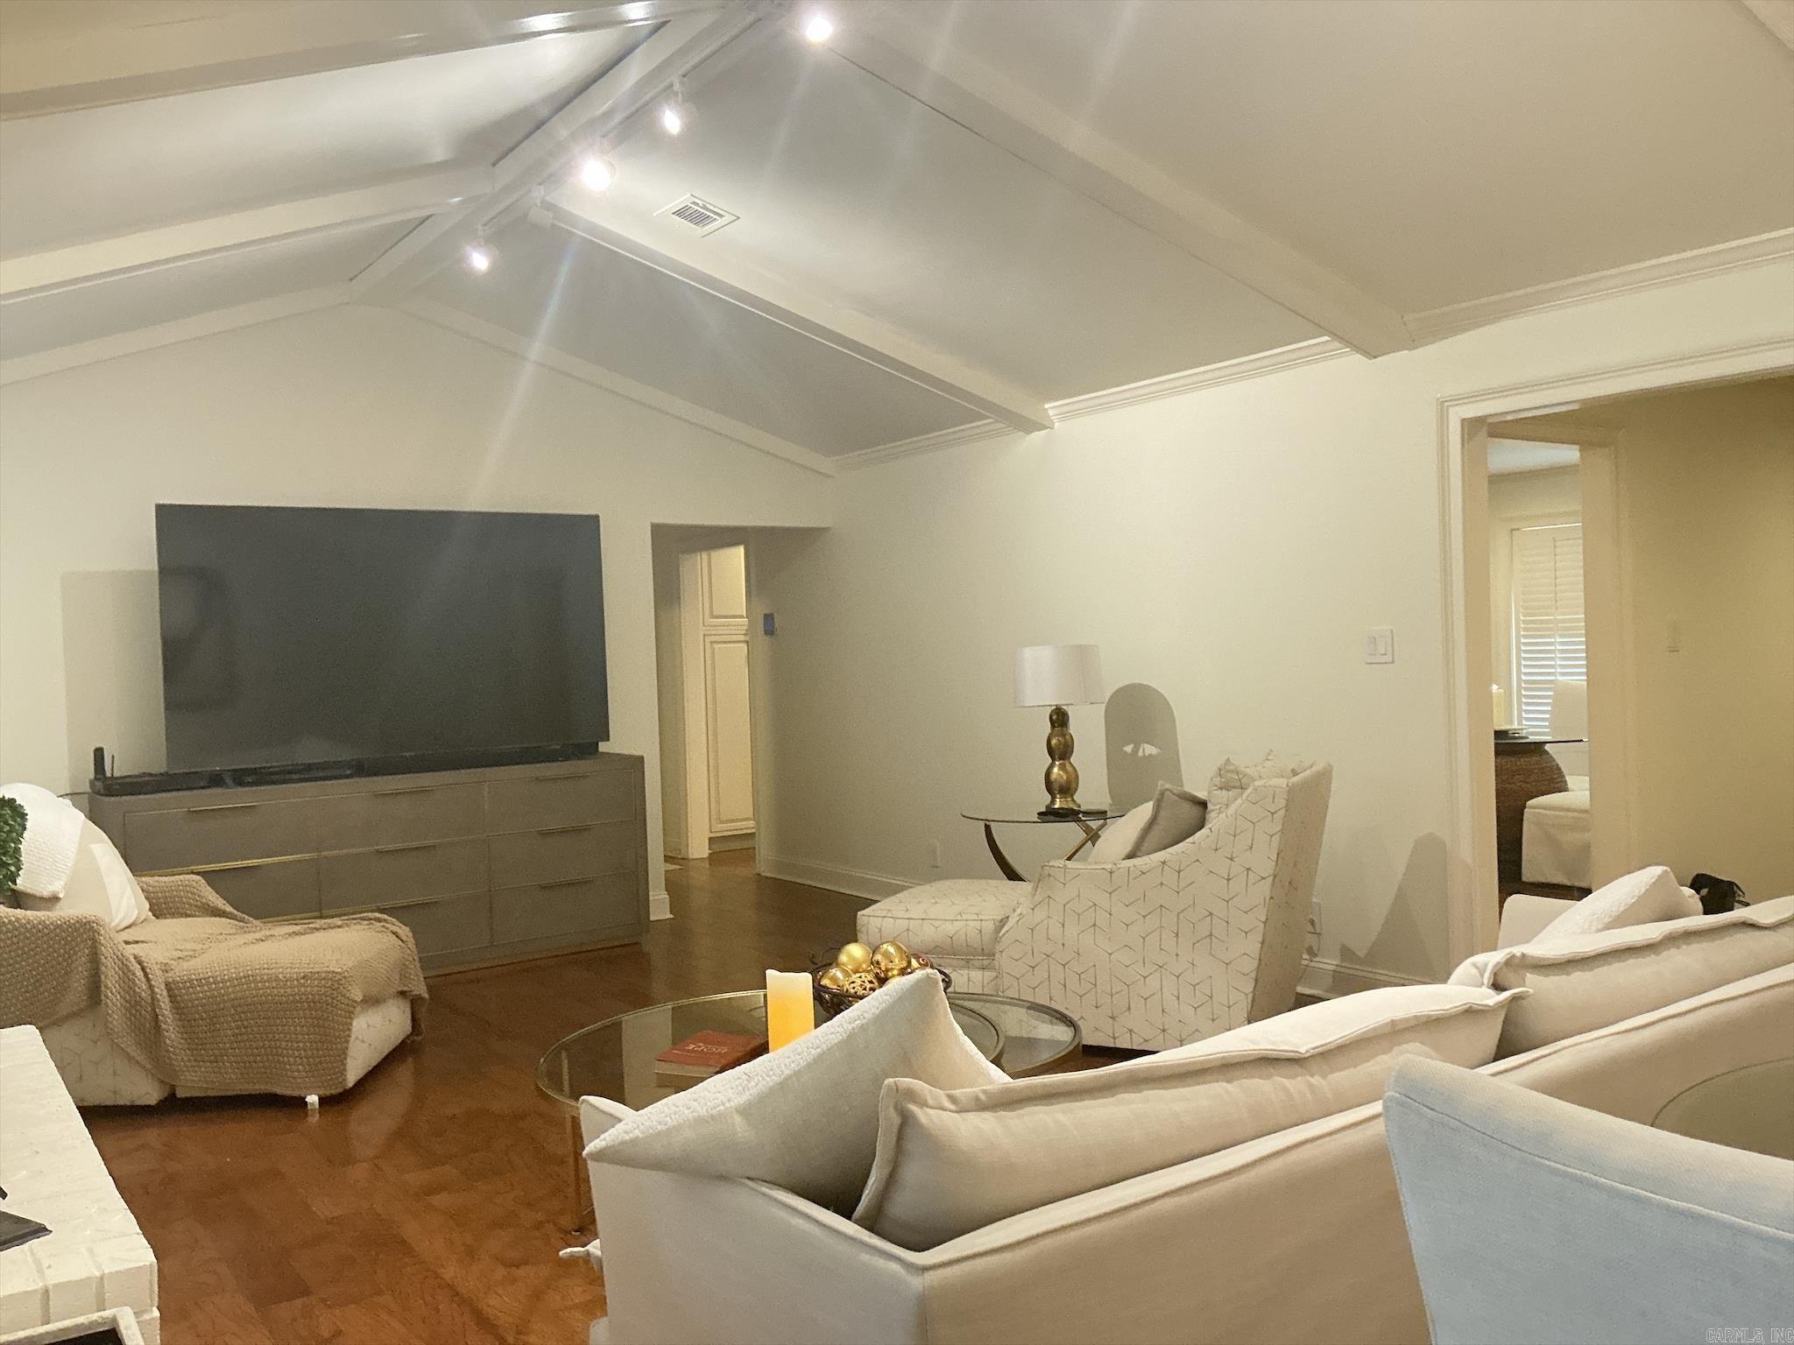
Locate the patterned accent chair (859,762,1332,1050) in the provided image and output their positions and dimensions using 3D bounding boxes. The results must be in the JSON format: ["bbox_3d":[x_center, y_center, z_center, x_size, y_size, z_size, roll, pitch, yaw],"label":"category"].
[{"bbox_3d":[0.701,0.779,5.064,1.461,0.900,0.800,-1,1,25],"label":"patterned accent chair"}]

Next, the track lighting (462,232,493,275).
[{"bbox_3d":[-1.586,-1.591,5.500,0.110,0.165,0.100,-2,1,-36],"label":"track lighting"}]

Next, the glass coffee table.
[{"bbox_3d":[-0.161,1.057,3.332,1.300,0.455,1.050,-2,1,-36],"label":"glass coffee table"}]

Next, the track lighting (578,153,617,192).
[{"bbox_3d":[-0.911,-1.524,4.420,0.095,0.105,0.100,-2,1,14],"label":"track lighting"}]

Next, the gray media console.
[{"bbox_3d":[-2.206,0.871,6.325,2.235,0.865,0.480,-2,1,-36],"label":"gray media console"}]

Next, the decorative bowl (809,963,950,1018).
[{"bbox_3d":[-0.034,0.792,3.412,0.326,0.135,0.326,-2,1,-1],"label":"decorative bowl"}]

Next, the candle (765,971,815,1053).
[{"bbox_3d":[-0.230,0.763,3.175,0.100,0.215,0.100,-2,1,-5],"label":"candle"}]

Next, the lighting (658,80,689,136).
[{"bbox_3d":[-0.643,-1.637,4.200,0.110,0.160,0.090,-2,1,-36],"label":"lighting"}]

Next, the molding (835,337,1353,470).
[{"bbox_3d":[0.620,-1.134,6.446,0.070,0.091,3.425,-3,1,-35],"label":"molding"}]

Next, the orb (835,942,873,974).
[{"bbox_3d":[-0.097,0.673,3.400,0.083,0.083,0.083,-2,1,0],"label":"orb"}]

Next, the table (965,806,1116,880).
[{"bbox_3d":[0.623,0.887,5.852,0.705,0.650,0.705,-3,1,-35],"label":"table"}]

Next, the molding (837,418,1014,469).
[{"bbox_3d":[0.096,-1.129,7.184,0.070,0.091,1.616,-3,1,-35],"label":"molding"}]

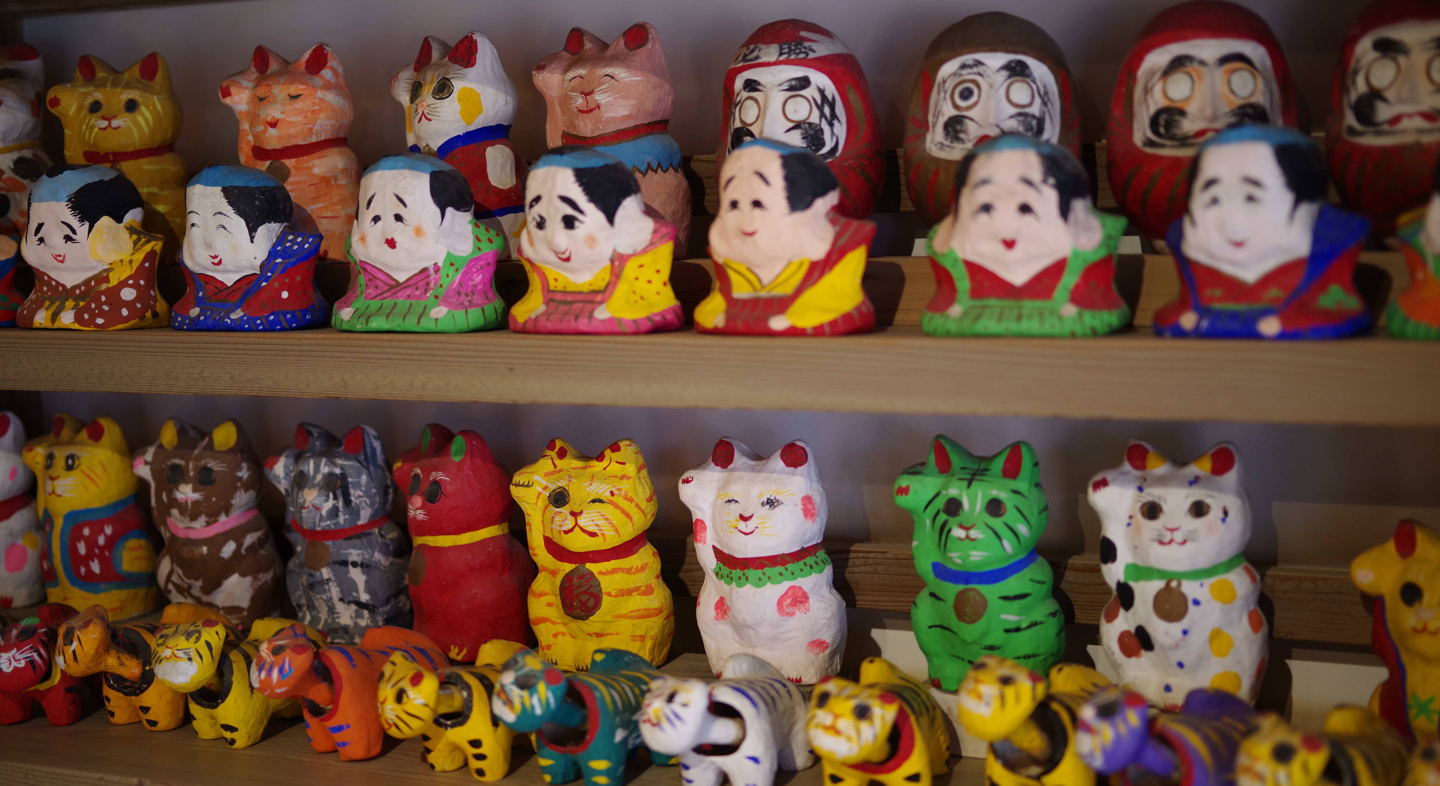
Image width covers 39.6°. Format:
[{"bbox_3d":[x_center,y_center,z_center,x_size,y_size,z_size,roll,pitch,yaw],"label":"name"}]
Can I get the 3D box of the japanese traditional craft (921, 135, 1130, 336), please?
[{"bbox_3d":[0.123,-0.063,0.806,0.080,0.080,0.060,1,5,23],"label":"japanese traditional craft"}]

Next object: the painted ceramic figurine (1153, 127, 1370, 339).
[{"bbox_3d":[0.207,-0.061,0.768,0.077,0.081,0.058,3,6,37],"label":"painted ceramic figurine"}]

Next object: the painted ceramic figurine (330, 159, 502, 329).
[{"bbox_3d":[-0.162,-0.081,1.071,0.090,0.092,0.068,0,5,16],"label":"painted ceramic figurine"}]

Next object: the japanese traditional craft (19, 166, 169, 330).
[{"bbox_3d":[-0.314,-0.073,1.002,0.069,0.082,0.051,1,5,24],"label":"japanese traditional craft"}]

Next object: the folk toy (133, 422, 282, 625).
[{"bbox_3d":[-0.335,0.084,1.312,0.093,0.132,0.073,0,5,8],"label":"folk toy"}]

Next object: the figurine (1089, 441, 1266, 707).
[{"bbox_3d":[0.221,0.087,0.966,0.082,0.126,0.072,1,5,19],"label":"figurine"}]

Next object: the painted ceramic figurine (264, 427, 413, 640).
[{"bbox_3d":[-0.242,0.086,1.266,0.090,0.132,0.070,1,5,19],"label":"painted ceramic figurine"}]

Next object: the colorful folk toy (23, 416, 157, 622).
[{"bbox_3d":[-0.425,0.082,1.351,0.089,0.133,0.070,1,5,25],"label":"colorful folk toy"}]

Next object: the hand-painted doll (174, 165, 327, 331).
[{"bbox_3d":[-0.264,-0.082,1.121,0.083,0.090,0.063,1,5,18],"label":"hand-painted doll"}]

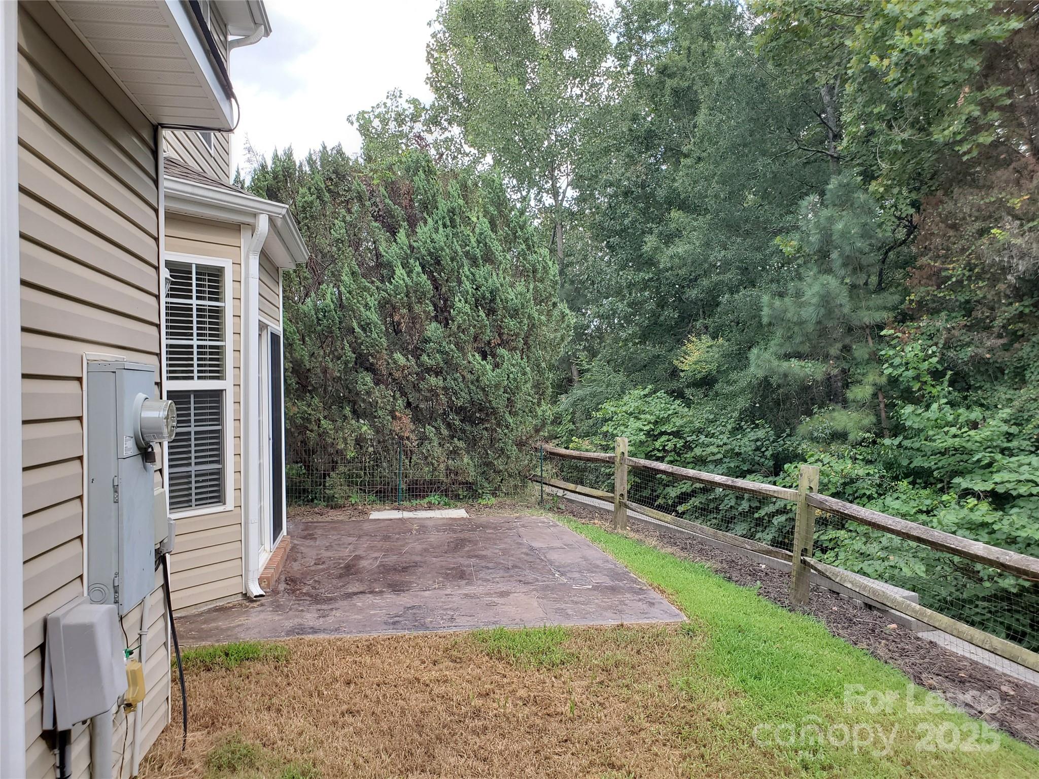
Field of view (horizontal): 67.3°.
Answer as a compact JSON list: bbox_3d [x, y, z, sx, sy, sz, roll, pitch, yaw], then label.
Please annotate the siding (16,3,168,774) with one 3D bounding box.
[{"bbox_3d":[-1.494,0.151,2.828,0.060,2.650,1.500,-1,0,-10],"label":"siding"}]

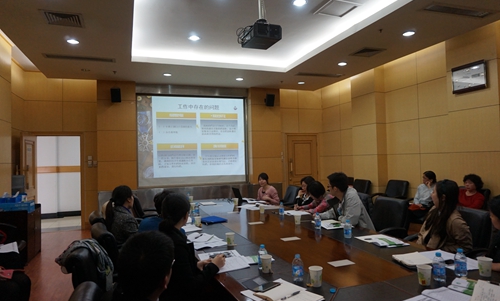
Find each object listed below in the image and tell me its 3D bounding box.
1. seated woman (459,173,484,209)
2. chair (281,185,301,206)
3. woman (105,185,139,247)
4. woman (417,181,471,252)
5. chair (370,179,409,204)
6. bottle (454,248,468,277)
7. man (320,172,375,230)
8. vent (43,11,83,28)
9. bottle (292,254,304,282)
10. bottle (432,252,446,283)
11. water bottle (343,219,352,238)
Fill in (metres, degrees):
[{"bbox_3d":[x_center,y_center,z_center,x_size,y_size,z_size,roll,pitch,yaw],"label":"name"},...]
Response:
[{"bbox_3d":[2.686,0.906,4.146,0.780,1.190,0.550,-1,-2,-29],"label":"seated woman"},{"bbox_3d":[0.522,1.100,5.616,0.600,0.990,0.580,-1,-2,-28],"label":"chair"},{"bbox_3d":[-1.118,0.972,3.458,0.780,1.240,0.520,0,-2,-44],"label":"woman"},{"bbox_3d":[1.482,0.870,2.632,0.780,1.260,0.540,-1,-1,-9],"label":"woman"},{"bbox_3d":[2.387,1.037,5.758,0.670,1.020,0.620,-1,-1,-20],"label":"chair"},{"bbox_3d":[1.237,0.649,1.950,0.065,0.163,0.065,-1,-1,-20],"label":"bottle"},{"bbox_3d":[1.063,0.896,3.692,0.850,1.280,0.560,-2,-1,-3],"label":"man"},{"bbox_3d":[-2.400,-1.695,4.308,0.460,0.030,0.460,-1,-1,-20],"label":"vent"},{"bbox_3d":[0.284,0.686,1.965,0.063,0.151,0.063,-1,-1,0],"label":"bottle"},{"bbox_3d":[1.081,0.663,1.899,0.063,0.151,0.063,-1,-1,-20],"label":"bottle"},{"bbox_3d":[0.866,0.694,2.938,0.063,0.151,0.063,-1,-1,-20],"label":"water bottle"}]

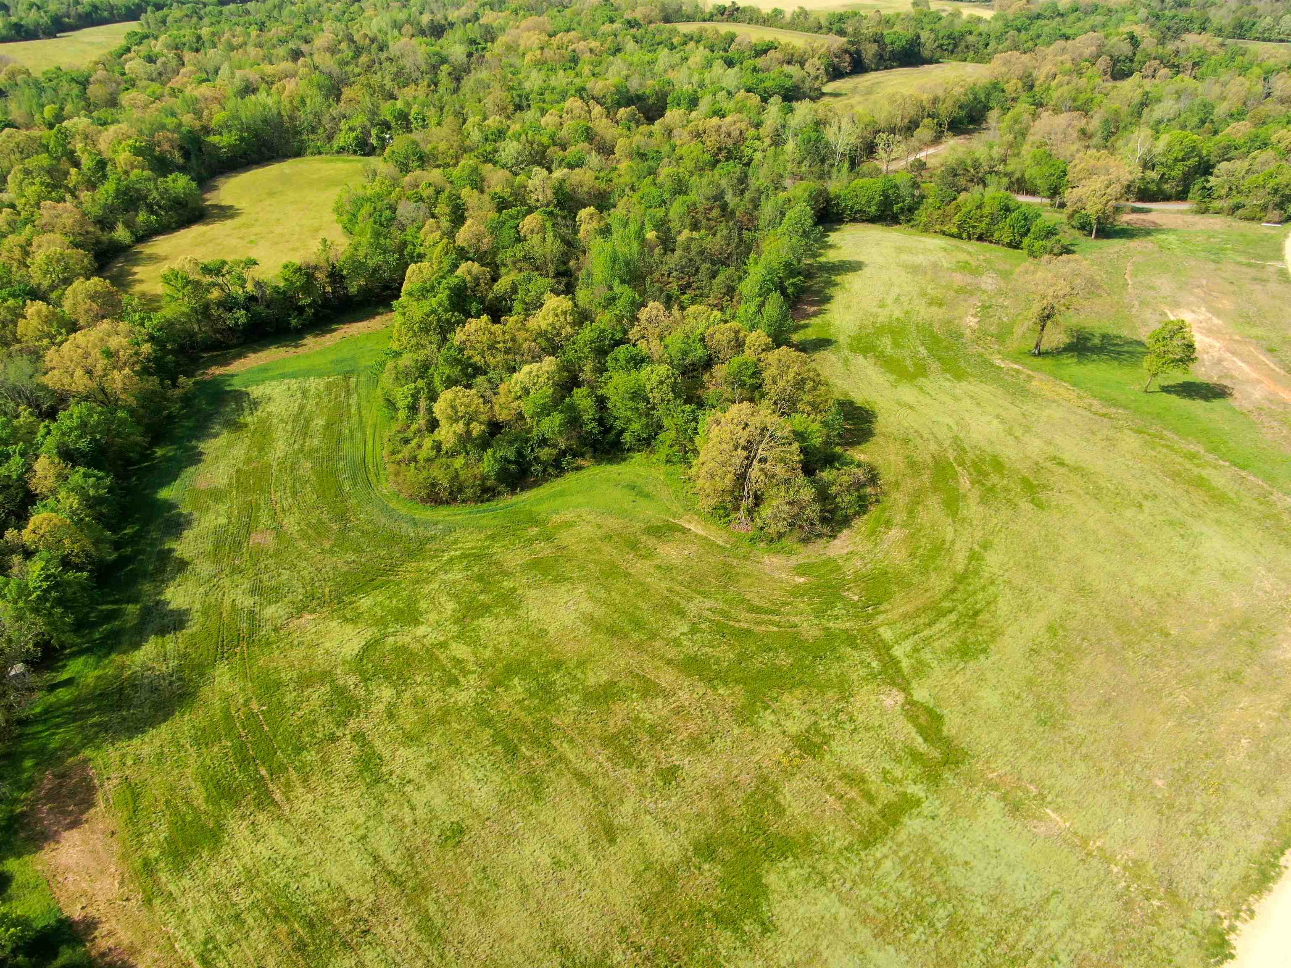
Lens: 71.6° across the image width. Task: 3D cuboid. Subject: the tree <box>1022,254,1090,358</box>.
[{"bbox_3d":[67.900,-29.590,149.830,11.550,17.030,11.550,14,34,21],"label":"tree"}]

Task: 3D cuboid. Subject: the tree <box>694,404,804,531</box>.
[{"bbox_3d":[11.970,-1.780,105.500,12.930,16.260,12.930,4,32,6],"label":"tree"}]

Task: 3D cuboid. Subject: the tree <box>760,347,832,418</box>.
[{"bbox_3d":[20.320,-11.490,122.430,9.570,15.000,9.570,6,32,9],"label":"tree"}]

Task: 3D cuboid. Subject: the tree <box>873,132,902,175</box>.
[{"bbox_3d":[71.710,-98.150,265.650,8.060,12.110,8.060,8,33,12],"label":"tree"}]

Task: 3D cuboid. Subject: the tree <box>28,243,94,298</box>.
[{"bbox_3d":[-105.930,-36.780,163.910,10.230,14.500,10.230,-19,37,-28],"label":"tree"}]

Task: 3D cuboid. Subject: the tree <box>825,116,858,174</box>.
[{"bbox_3d":[57.670,-100.450,265.000,9.560,16.720,9.560,6,32,10],"label":"tree"}]

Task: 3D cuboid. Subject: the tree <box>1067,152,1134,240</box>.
[{"bbox_3d":[104.700,-67.050,207.790,14.240,19.940,14.240,15,35,22],"label":"tree"}]

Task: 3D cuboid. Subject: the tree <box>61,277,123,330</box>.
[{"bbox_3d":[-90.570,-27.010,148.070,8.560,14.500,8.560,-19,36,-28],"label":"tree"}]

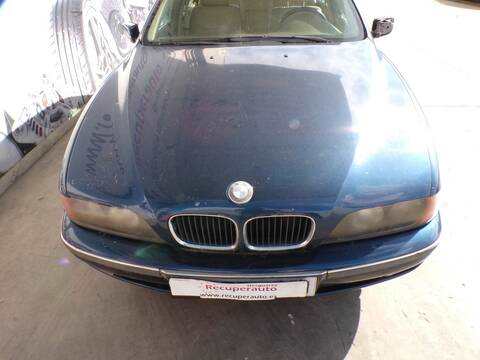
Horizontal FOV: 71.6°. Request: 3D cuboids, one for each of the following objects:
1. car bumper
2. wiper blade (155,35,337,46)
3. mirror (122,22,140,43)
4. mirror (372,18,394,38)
[{"bbox_3d":[0.022,0.310,1.460,1.740,0.400,0.470,0,35,4],"label":"car bumper"},{"bbox_3d":[0.033,-0.907,2.173,1.160,0.050,0.080,0,35,4],"label":"wiper blade"},{"bbox_3d":[-0.813,-1.092,2.471,0.170,0.135,0.110,0,35,4],"label":"mirror"},{"bbox_3d":[0.997,-1.060,2.326,0.170,0.135,0.110,0,35,4],"label":"mirror"}]

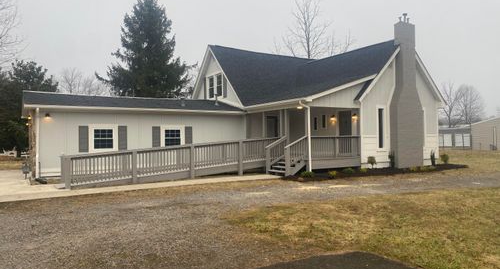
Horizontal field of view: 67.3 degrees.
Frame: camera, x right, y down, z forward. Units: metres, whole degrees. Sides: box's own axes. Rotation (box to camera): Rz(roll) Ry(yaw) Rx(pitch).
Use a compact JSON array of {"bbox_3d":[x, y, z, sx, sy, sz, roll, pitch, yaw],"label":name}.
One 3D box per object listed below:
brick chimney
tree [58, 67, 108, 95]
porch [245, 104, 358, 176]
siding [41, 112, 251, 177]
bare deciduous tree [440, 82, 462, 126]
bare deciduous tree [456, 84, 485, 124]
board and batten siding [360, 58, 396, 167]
[{"bbox_3d":[7.750,-2.120,18.520,1.950,7.500,0.650,0,0,-32],"label":"brick chimney"},{"bbox_3d":[-24.387,-4.057,55.000,7.300,11.514,7.300,0,0,0],"label":"tree"},{"bbox_3d":[2.410,0.200,17.600,4.000,2.900,3.700,0,0,-32],"label":"porch"},{"bbox_3d":[-3.970,0.370,15.860,8.800,2.350,0.200,0,0,-32],"label":"siding"},{"bbox_3d":[27.835,-2.820,52.000,3.400,9.040,3.400,0,0,0],"label":"bare deciduous tree"},{"bbox_3d":[34.059,-3.089,58.000,4.500,9.577,4.500,0,0,0],"label":"bare deciduous tree"},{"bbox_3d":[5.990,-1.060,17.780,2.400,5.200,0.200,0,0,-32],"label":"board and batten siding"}]

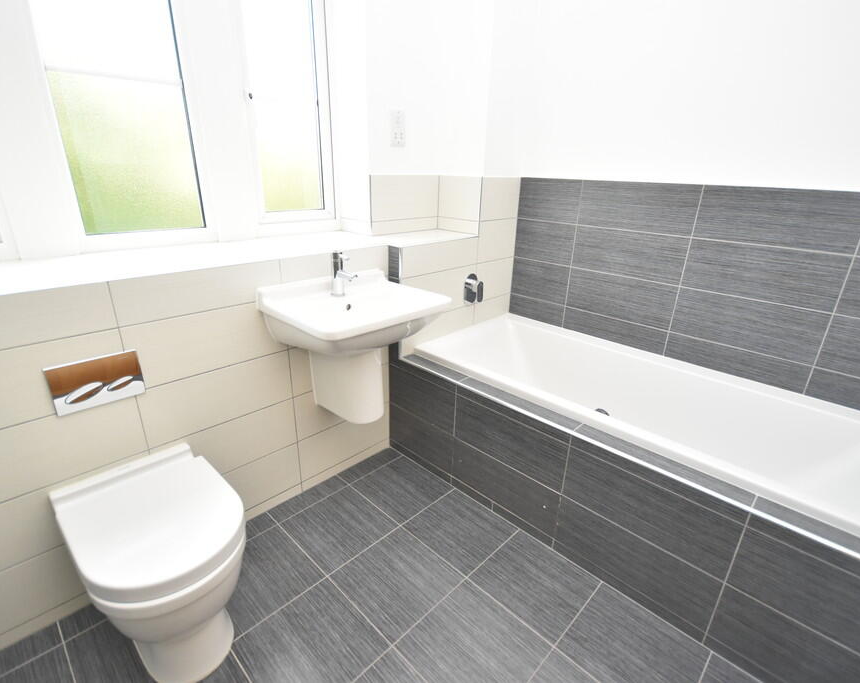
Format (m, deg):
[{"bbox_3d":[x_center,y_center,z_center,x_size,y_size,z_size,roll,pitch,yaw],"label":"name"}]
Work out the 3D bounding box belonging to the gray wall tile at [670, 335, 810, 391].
[{"bbox_3d":[1.225,0.079,1.727,0.504,0.116,0.010,20,28,40],"label":"gray wall tile"}]

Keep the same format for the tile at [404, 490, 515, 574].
[{"bbox_3d":[0.120,0.747,1.700,0.336,0.010,0.330,21,28,41],"label":"tile"}]

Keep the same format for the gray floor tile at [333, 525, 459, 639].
[{"bbox_3d":[-0.109,0.799,1.432,0.330,0.010,0.333,20,28,40],"label":"gray floor tile"}]

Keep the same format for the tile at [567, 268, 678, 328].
[{"bbox_3d":[0.898,-0.208,2.039,0.505,0.208,0.010,21,28,40],"label":"tile"}]

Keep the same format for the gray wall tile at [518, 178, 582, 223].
[{"bbox_3d":[0.601,-0.712,2.158,0.352,0.200,0.010,21,28,41],"label":"gray wall tile"}]

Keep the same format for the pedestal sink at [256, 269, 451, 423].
[{"bbox_3d":[-0.250,0.066,1.605,0.460,0.540,0.560,21,28,40],"label":"pedestal sink"}]

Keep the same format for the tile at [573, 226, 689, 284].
[{"bbox_3d":[0.903,-0.402,1.964,0.505,0.208,0.010,21,28,40],"label":"tile"}]

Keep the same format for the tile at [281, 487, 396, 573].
[{"bbox_3d":[-0.347,0.712,1.646,0.332,0.010,0.333,20,28,40],"label":"tile"}]

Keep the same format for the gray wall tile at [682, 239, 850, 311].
[{"bbox_3d":[1.232,-0.257,1.600,0.504,0.202,0.010,20,28,40],"label":"gray wall tile"}]

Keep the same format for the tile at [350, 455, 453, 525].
[{"bbox_3d":[-0.122,0.637,1.863,0.332,0.010,0.312,20,28,40],"label":"tile"}]

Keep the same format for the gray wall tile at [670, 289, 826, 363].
[{"bbox_3d":[1.251,-0.070,1.707,0.500,0.203,0.010,21,28,41],"label":"gray wall tile"}]

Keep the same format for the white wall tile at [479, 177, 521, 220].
[{"bbox_3d":[0.357,-0.721,2.172,0.010,0.204,0.317,21,28,40],"label":"white wall tile"}]

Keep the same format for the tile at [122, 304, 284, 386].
[{"bbox_3d":[-0.718,-0.003,1.435,0.010,0.203,0.500,21,28,41],"label":"tile"}]

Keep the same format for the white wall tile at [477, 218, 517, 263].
[{"bbox_3d":[0.352,-0.529,2.247,0.010,0.208,0.317,21,28,40],"label":"white wall tile"}]

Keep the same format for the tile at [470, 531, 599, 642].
[{"bbox_3d":[0.363,0.835,1.485,0.336,0.010,0.330,21,28,41],"label":"tile"}]

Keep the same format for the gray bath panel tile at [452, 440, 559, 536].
[{"bbox_3d":[0.287,0.570,1.713,0.500,0.203,0.010,21,28,41],"label":"gray bath panel tile"}]

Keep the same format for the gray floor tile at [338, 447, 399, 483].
[{"bbox_3d":[-0.283,0.599,2.057,0.110,0.010,0.325,21,28,41],"label":"gray floor tile"}]

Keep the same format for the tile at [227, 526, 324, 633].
[{"bbox_3d":[-0.593,0.818,1.469,0.339,0.010,0.341,21,28,40],"label":"tile"}]

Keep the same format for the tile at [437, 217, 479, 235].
[{"bbox_3d":[0.149,-0.594,2.205,0.283,0.067,0.010,21,28,40],"label":"tile"}]

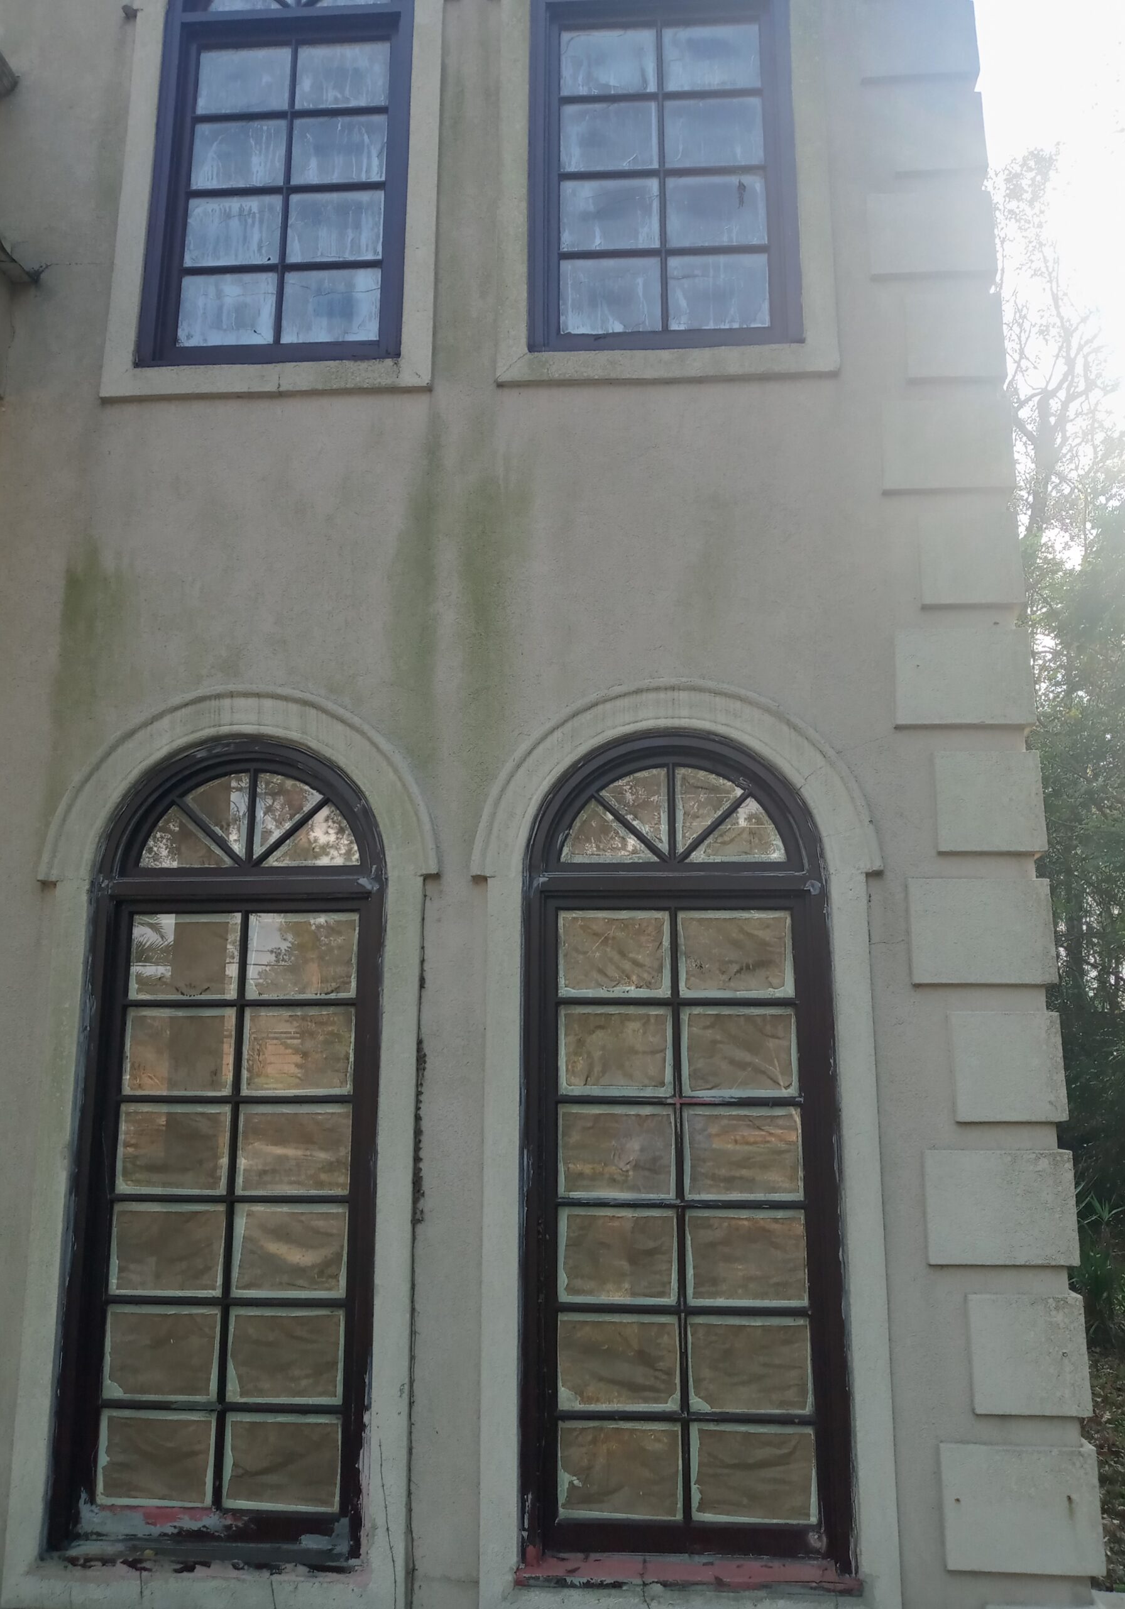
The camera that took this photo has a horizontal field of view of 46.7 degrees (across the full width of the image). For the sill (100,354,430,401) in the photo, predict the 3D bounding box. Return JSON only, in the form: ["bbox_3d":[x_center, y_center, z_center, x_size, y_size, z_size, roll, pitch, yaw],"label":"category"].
[{"bbox_3d":[-0.939,-1.349,4.188,1.072,0.117,0.110,-1,-11,4],"label":"sill"}]

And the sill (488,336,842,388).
[{"bbox_3d":[0.325,-1.365,4.102,1.061,0.117,0.110,-1,-11,4],"label":"sill"}]

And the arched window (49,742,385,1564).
[{"bbox_3d":[-0.962,0.931,3.797,0.875,2.266,0.120,-1,-11,4],"label":"arched window"}]

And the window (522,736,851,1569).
[{"bbox_3d":[0.330,0.915,3.709,0.871,2.243,0.120,-1,-11,4],"label":"window"}]

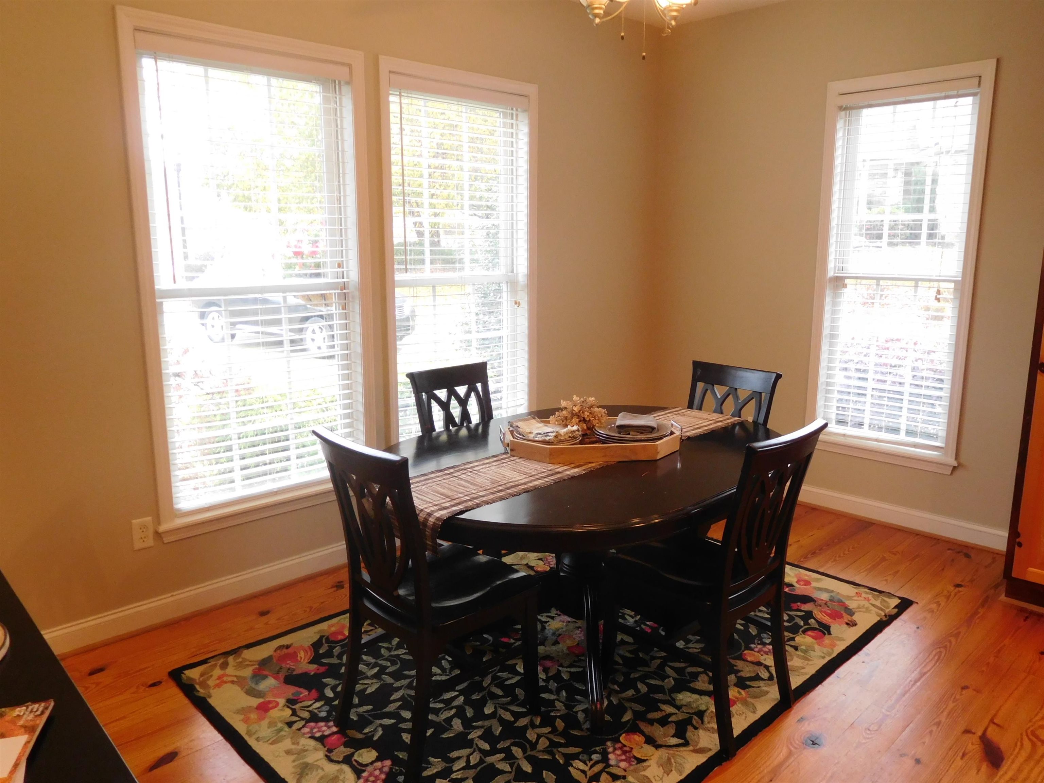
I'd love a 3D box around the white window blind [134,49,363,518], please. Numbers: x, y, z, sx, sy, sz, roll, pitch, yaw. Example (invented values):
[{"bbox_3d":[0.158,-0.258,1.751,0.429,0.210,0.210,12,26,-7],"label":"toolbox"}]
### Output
[{"bbox_3d":[-1.057,-0.438,3.123,0.859,1.768,0.060,-10,15,-42],"label":"white window blind"}]

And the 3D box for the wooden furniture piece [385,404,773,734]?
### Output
[{"bbox_3d":[0.240,0.576,2.740,1.626,0.747,1.223,-11,15,-44],"label":"wooden furniture piece"}]

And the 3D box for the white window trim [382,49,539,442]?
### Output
[{"bbox_3d":[-0.252,-0.578,3.788,0.982,1.941,0.070,-10,15,-42],"label":"white window trim"}]

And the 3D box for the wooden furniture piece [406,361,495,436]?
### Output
[{"bbox_3d":[-0.128,0.400,3.110,0.465,0.955,0.550,-10,15,-42],"label":"wooden furniture piece"}]

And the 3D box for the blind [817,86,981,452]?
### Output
[{"bbox_3d":[1.876,-0.590,3.821,0.060,1.768,0.640,-10,15,-42],"label":"blind"}]

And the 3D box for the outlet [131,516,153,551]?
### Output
[{"bbox_3d":[-1.445,0.544,2.879,0.071,0.116,0.010,-10,15,-42],"label":"outlet"}]

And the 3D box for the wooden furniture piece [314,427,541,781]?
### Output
[{"bbox_3d":[-0.255,0.566,2.261,0.465,0.955,0.550,10,15,43],"label":"wooden furniture piece"}]

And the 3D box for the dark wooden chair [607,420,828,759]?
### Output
[{"bbox_3d":[0.562,0.543,2.353,0.465,0.955,0.550,-11,15,-44],"label":"dark wooden chair"}]

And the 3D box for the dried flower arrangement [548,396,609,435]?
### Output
[{"bbox_3d":[0.210,0.086,2.788,0.205,0.140,0.175,1,11,4],"label":"dried flower arrangement"}]

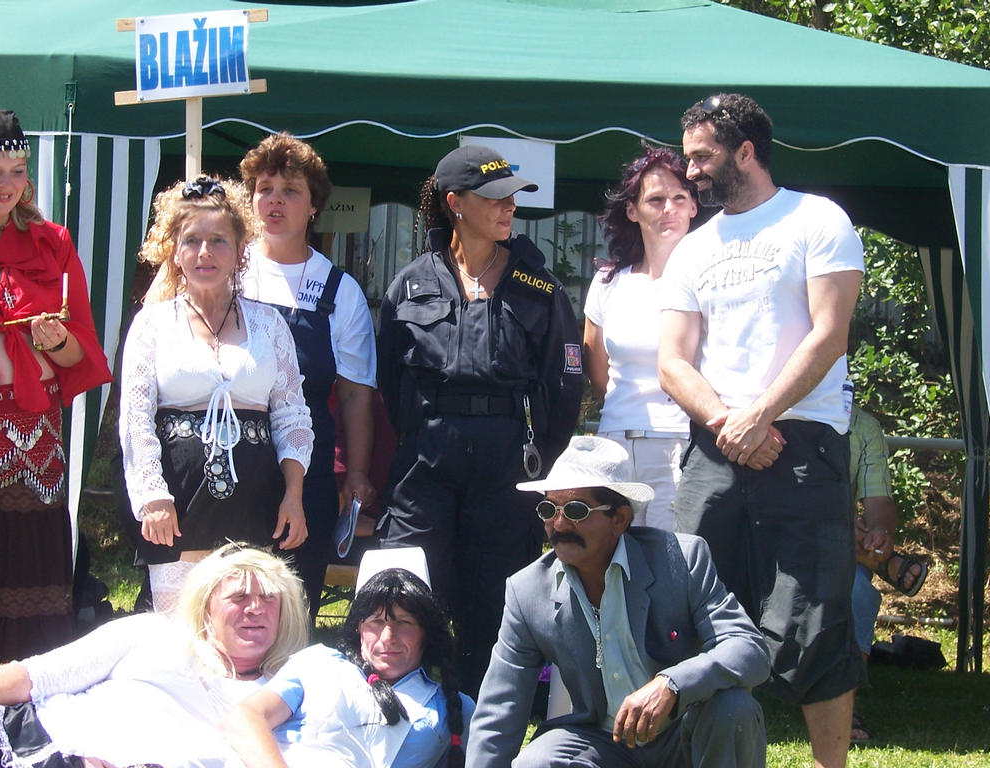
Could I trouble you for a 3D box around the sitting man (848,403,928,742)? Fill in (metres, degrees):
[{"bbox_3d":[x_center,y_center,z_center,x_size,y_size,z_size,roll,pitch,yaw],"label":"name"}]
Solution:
[{"bbox_3d":[0.980,0.440,7.950,0.650,1.280,0.800,0,2,-7],"label":"sitting man"}]

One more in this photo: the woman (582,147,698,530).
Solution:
[{"bbox_3d":[0.410,0.220,7.000,0.450,1.690,0.300,0,2,10],"label":"woman"}]

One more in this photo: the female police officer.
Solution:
[{"bbox_3d":[-0.040,0.245,6.800,0.530,1.710,0.350,0,2,-1],"label":"female police officer"}]

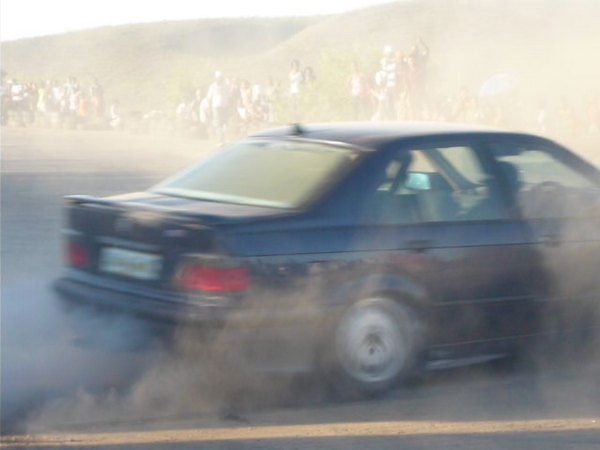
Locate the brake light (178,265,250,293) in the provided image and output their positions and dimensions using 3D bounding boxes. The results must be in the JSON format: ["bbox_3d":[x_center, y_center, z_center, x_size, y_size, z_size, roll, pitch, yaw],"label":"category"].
[{"bbox_3d":[-0.390,0.253,8.379,0.170,0.120,0.400,-3,7,-42],"label":"brake light"}]

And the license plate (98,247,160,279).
[{"bbox_3d":[-0.856,0.199,8.745,0.020,0.115,0.520,-3,7,-42],"label":"license plate"}]

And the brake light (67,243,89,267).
[{"bbox_3d":[-1.175,0.155,9.225,0.170,0.120,0.400,-3,7,-42],"label":"brake light"}]

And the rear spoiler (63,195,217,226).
[{"bbox_3d":[-0.798,-0.062,8.767,0.180,0.075,1.220,-3,7,-42],"label":"rear spoiler"}]

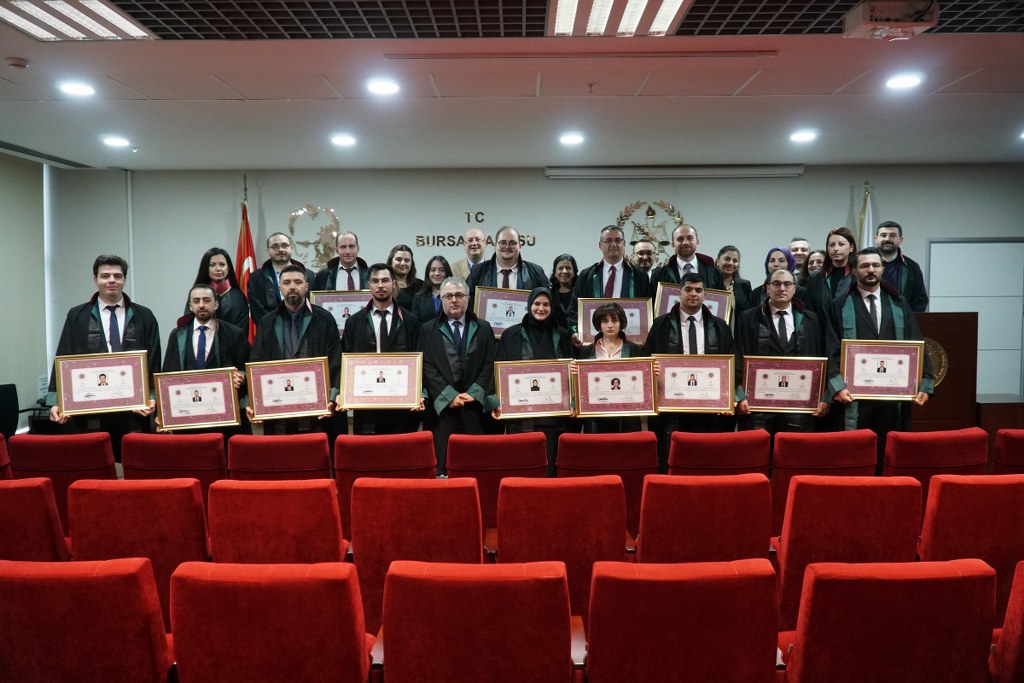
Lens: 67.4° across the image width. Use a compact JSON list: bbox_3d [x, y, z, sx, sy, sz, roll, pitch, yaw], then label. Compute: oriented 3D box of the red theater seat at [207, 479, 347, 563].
[{"bbox_3d":[-0.912,0.979,3.304,0.560,0.920,0.580,0,4,1],"label":"red theater seat"}]

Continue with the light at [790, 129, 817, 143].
[{"bbox_3d":[2.287,-1.609,6.027,0.195,0.040,0.195,0,3,0],"label":"light"}]

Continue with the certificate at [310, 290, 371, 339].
[{"bbox_3d":[-1.168,-0.184,5.430,0.510,0.360,0.030,0,3,0],"label":"certificate"}]

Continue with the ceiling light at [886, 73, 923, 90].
[{"bbox_3d":[2.255,-1.501,4.412,0.190,0.040,0.190,0,4,1],"label":"ceiling light"}]

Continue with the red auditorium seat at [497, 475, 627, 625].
[{"bbox_3d":[0.196,0.976,3.250,0.560,0.940,0.600,0,3,0],"label":"red auditorium seat"}]

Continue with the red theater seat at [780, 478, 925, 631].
[{"bbox_3d":[1.324,0.967,3.249,0.560,0.940,0.600,0,3,0],"label":"red theater seat"}]

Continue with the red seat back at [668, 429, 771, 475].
[{"bbox_3d":[1.055,0.760,4.001,0.520,0.620,0.170,0,4,1],"label":"red seat back"}]

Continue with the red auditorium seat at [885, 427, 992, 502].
[{"bbox_3d":[2.107,0.877,4.092,0.530,0.910,0.600,0,4,1],"label":"red auditorium seat"}]

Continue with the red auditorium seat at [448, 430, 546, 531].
[{"bbox_3d":[-0.066,0.926,4.178,0.560,0.940,0.600,0,3,0],"label":"red auditorium seat"}]

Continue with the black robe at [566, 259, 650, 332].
[{"bbox_3d":[0.661,-0.076,5.232,0.580,0.920,0.330,0,4,3],"label":"black robe"}]

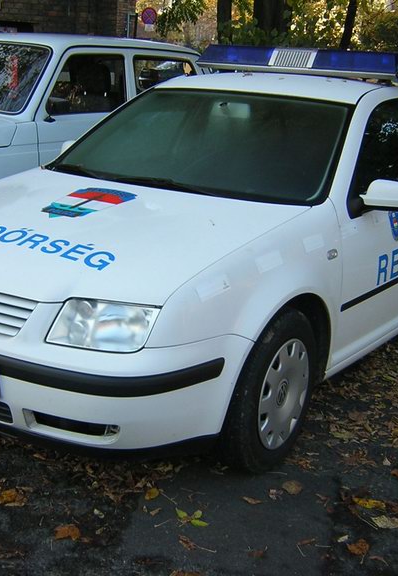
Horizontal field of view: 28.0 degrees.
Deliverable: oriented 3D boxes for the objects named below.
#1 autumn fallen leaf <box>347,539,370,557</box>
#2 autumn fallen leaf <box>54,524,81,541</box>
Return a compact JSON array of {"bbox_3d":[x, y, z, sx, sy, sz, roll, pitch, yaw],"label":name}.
[{"bbox_3d":[0.515,0.835,2.567,0.073,0.020,0.063,-3,16,-20],"label":"autumn fallen leaf"},{"bbox_3d":[-0.422,0.787,2.574,0.086,0.020,0.070,1,15,-7],"label":"autumn fallen leaf"}]

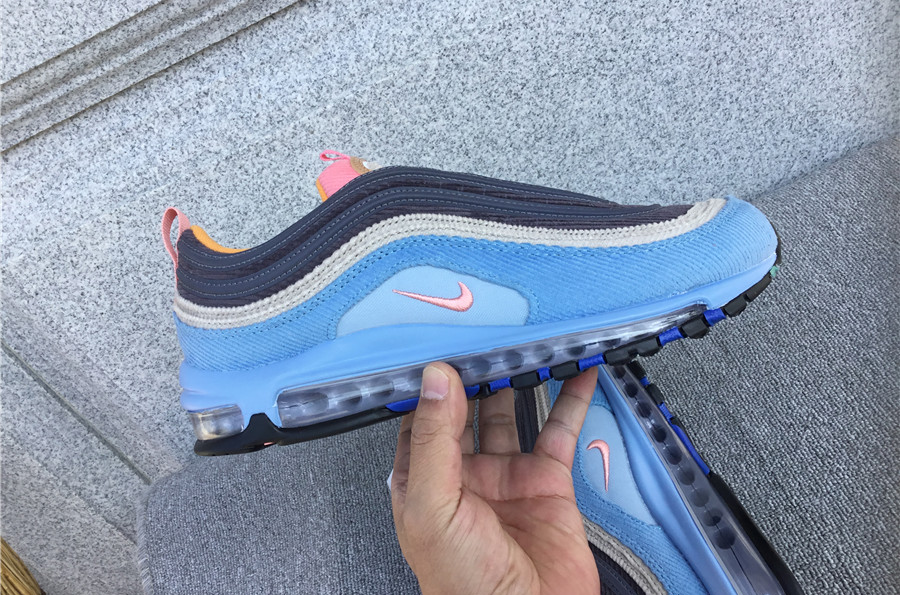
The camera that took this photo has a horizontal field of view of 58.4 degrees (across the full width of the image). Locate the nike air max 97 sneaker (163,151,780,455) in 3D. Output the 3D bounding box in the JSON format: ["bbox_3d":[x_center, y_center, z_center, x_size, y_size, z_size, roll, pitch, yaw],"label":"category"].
[{"bbox_3d":[0.018,-0.022,0.381,0.298,0.108,0.121,-12,93,-7],"label":"nike air max 97 sneaker"}]

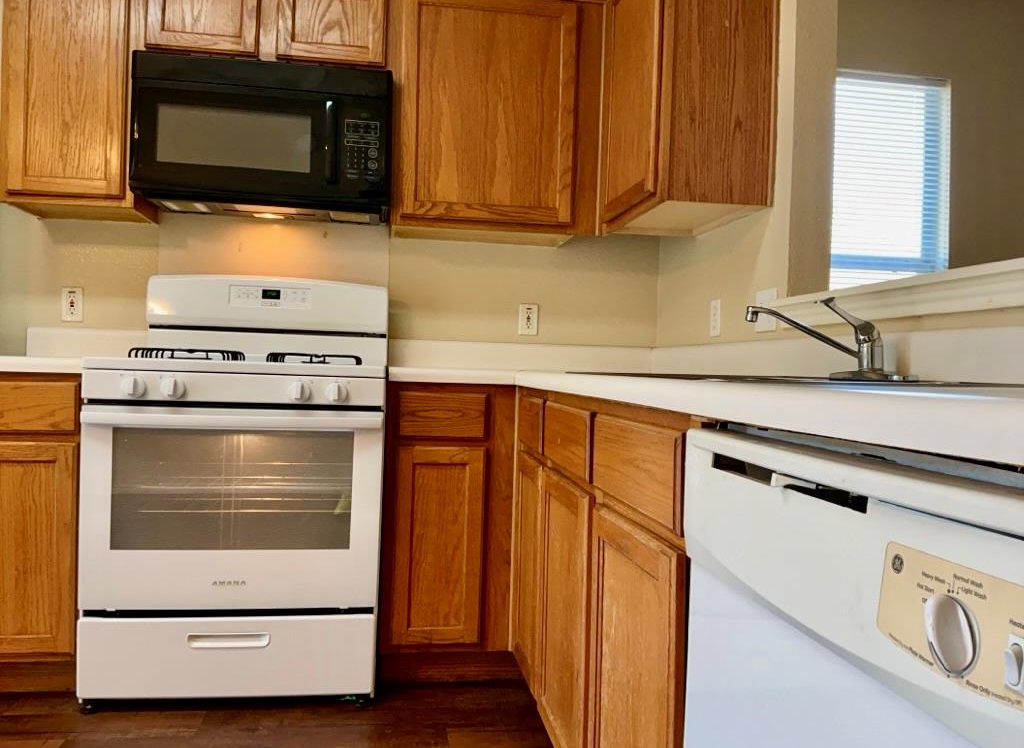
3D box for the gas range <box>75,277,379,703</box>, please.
[{"bbox_3d":[-0.770,0.290,2.399,0.756,1.203,0.705,2,0,-8],"label":"gas range"}]

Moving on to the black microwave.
[{"bbox_3d":[-0.778,-0.735,2.604,0.756,0.424,0.412,2,0,-8],"label":"black microwave"}]

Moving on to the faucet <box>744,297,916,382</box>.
[{"bbox_3d":[0.560,-0.065,1.469,0.276,0.155,0.260,2,0,-8],"label":"faucet"}]

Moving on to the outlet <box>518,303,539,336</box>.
[{"bbox_3d":[0.063,-0.200,2.938,0.070,0.114,0.008,2,0,-8],"label":"outlet"}]

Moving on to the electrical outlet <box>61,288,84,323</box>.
[{"bbox_3d":[-1.493,-0.235,2.709,0.070,0.115,0.008,2,0,-8],"label":"electrical outlet"}]

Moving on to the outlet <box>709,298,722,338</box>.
[{"bbox_3d":[0.622,-0.172,2.455,0.008,0.113,0.071,2,0,-8],"label":"outlet"}]

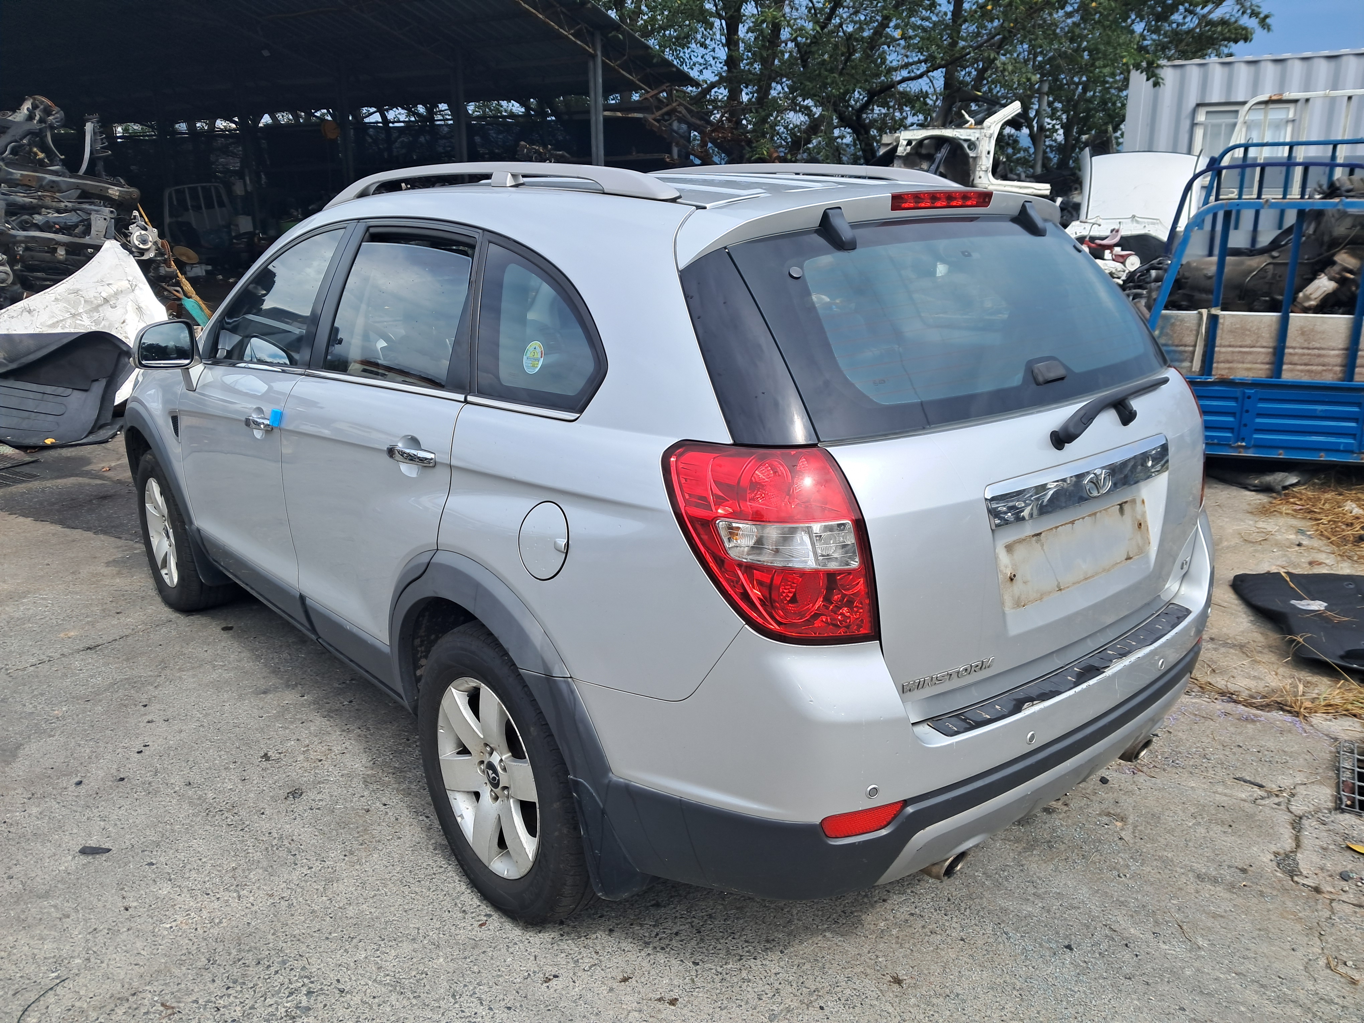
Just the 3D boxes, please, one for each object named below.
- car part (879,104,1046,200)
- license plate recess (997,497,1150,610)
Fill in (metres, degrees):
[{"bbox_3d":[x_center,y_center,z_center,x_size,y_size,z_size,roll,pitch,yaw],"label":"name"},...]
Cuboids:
[{"bbox_3d":[3.035,-3.876,11.500,1.850,1.050,0.550,2,15,12],"label":"car part"},{"bbox_3d":[0.797,0.076,2.144,0.540,0.130,0.030,-14,13,-38],"label":"license plate recess"}]

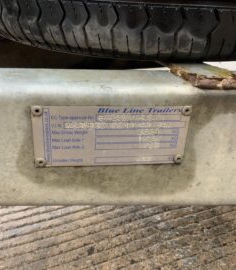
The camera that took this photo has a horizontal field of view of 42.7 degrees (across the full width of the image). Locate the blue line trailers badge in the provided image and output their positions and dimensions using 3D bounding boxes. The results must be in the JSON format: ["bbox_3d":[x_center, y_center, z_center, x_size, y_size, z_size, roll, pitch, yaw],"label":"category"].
[{"bbox_3d":[-0.004,0.002,0.233,0.120,0.051,0.002,-1,26,-9],"label":"blue line trailers badge"}]

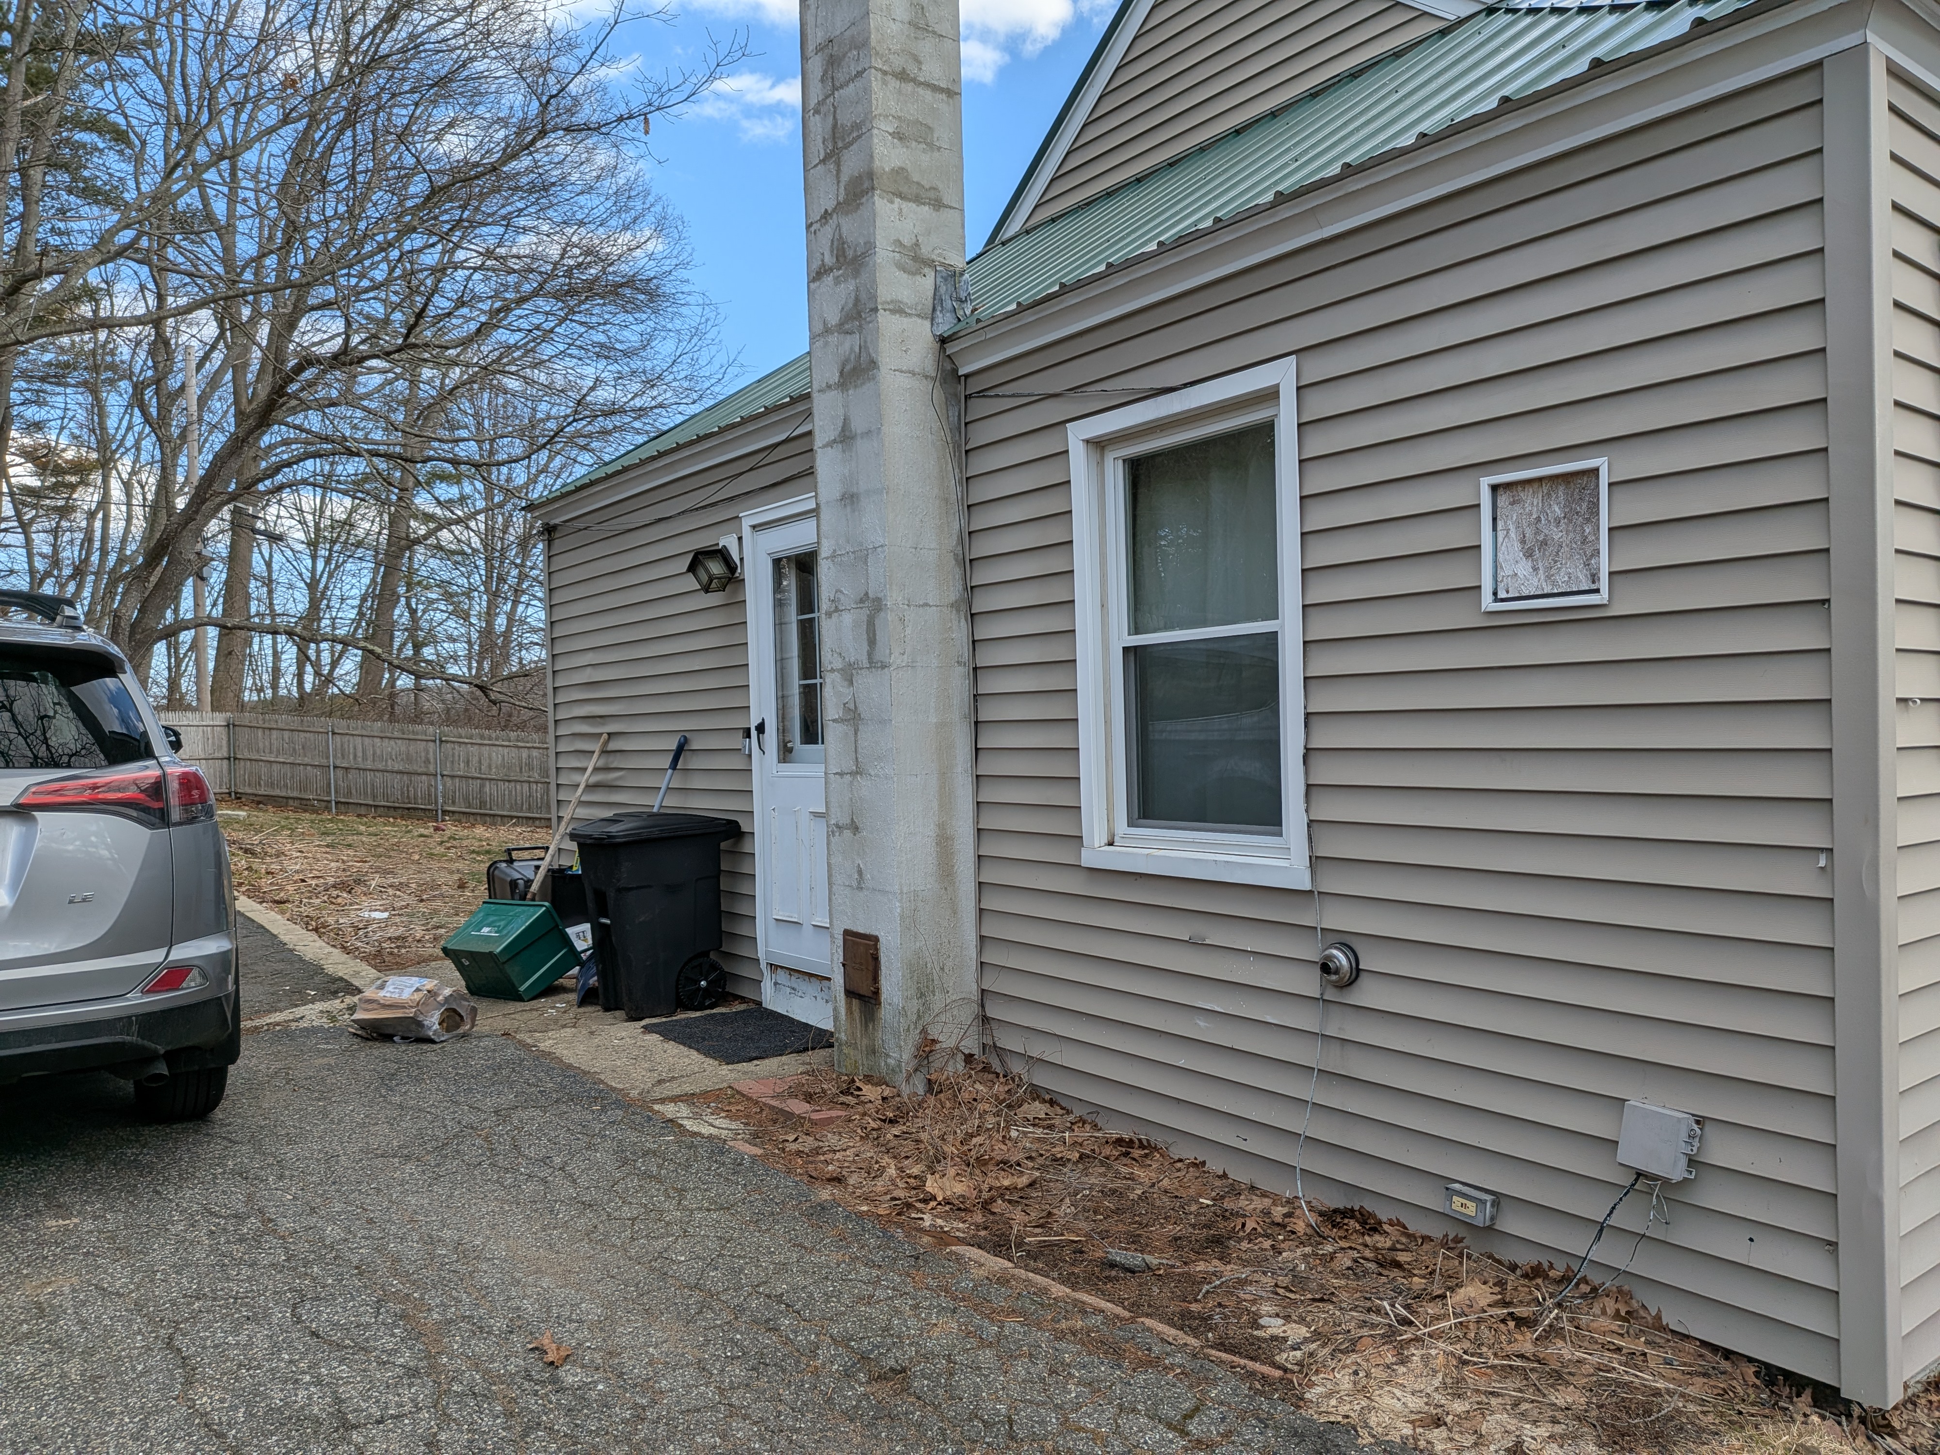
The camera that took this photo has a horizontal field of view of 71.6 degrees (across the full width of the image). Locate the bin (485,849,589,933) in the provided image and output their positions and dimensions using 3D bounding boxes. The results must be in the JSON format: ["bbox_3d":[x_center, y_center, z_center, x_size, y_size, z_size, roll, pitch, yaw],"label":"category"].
[{"bbox_3d":[-2.289,1.011,7.367,0.550,0.680,0.500,-3,1,-37],"label":"bin"}]

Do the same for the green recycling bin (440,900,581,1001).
[{"bbox_3d":[-2.334,1.140,6.806,0.515,0.371,0.345,-3,30,35],"label":"green recycling bin"}]

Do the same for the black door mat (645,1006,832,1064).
[{"bbox_3d":[-0.967,1.332,5.871,0.590,0.012,0.880,-2,1,-33],"label":"black door mat"}]

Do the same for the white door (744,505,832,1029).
[{"bbox_3d":[-0.706,0.183,5.969,0.090,2.290,1.020,-3,1,-37],"label":"white door"}]

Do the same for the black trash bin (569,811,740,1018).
[{"bbox_3d":[-1.502,0.878,6.484,0.680,0.930,0.570,-2,1,-30],"label":"black trash bin"}]

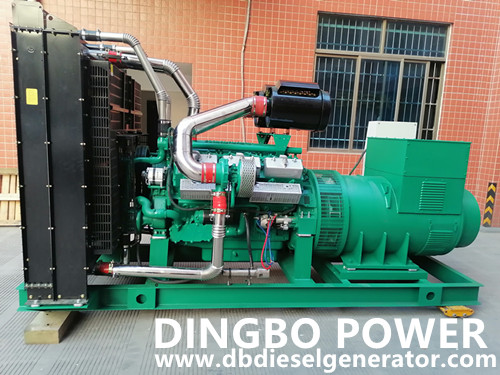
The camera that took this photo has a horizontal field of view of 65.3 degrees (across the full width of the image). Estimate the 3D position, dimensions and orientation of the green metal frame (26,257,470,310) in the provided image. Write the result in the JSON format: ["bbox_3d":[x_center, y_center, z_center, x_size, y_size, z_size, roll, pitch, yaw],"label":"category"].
[{"bbox_3d":[0.100,0.897,4.151,4.279,0.197,1.245,2,10,-8],"label":"green metal frame"}]

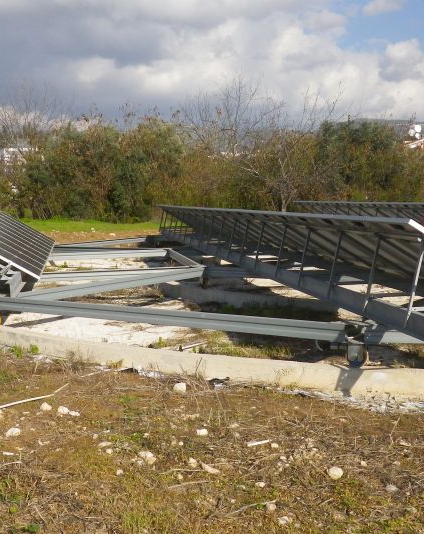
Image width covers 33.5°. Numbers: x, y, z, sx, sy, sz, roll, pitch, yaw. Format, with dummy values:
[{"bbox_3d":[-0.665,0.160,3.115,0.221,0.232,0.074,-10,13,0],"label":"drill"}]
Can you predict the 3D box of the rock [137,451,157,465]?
[{"bbox_3d":[-0.398,1.178,4.356,0.122,0.066,0.097,-2,6,-6],"label":"rock"}]

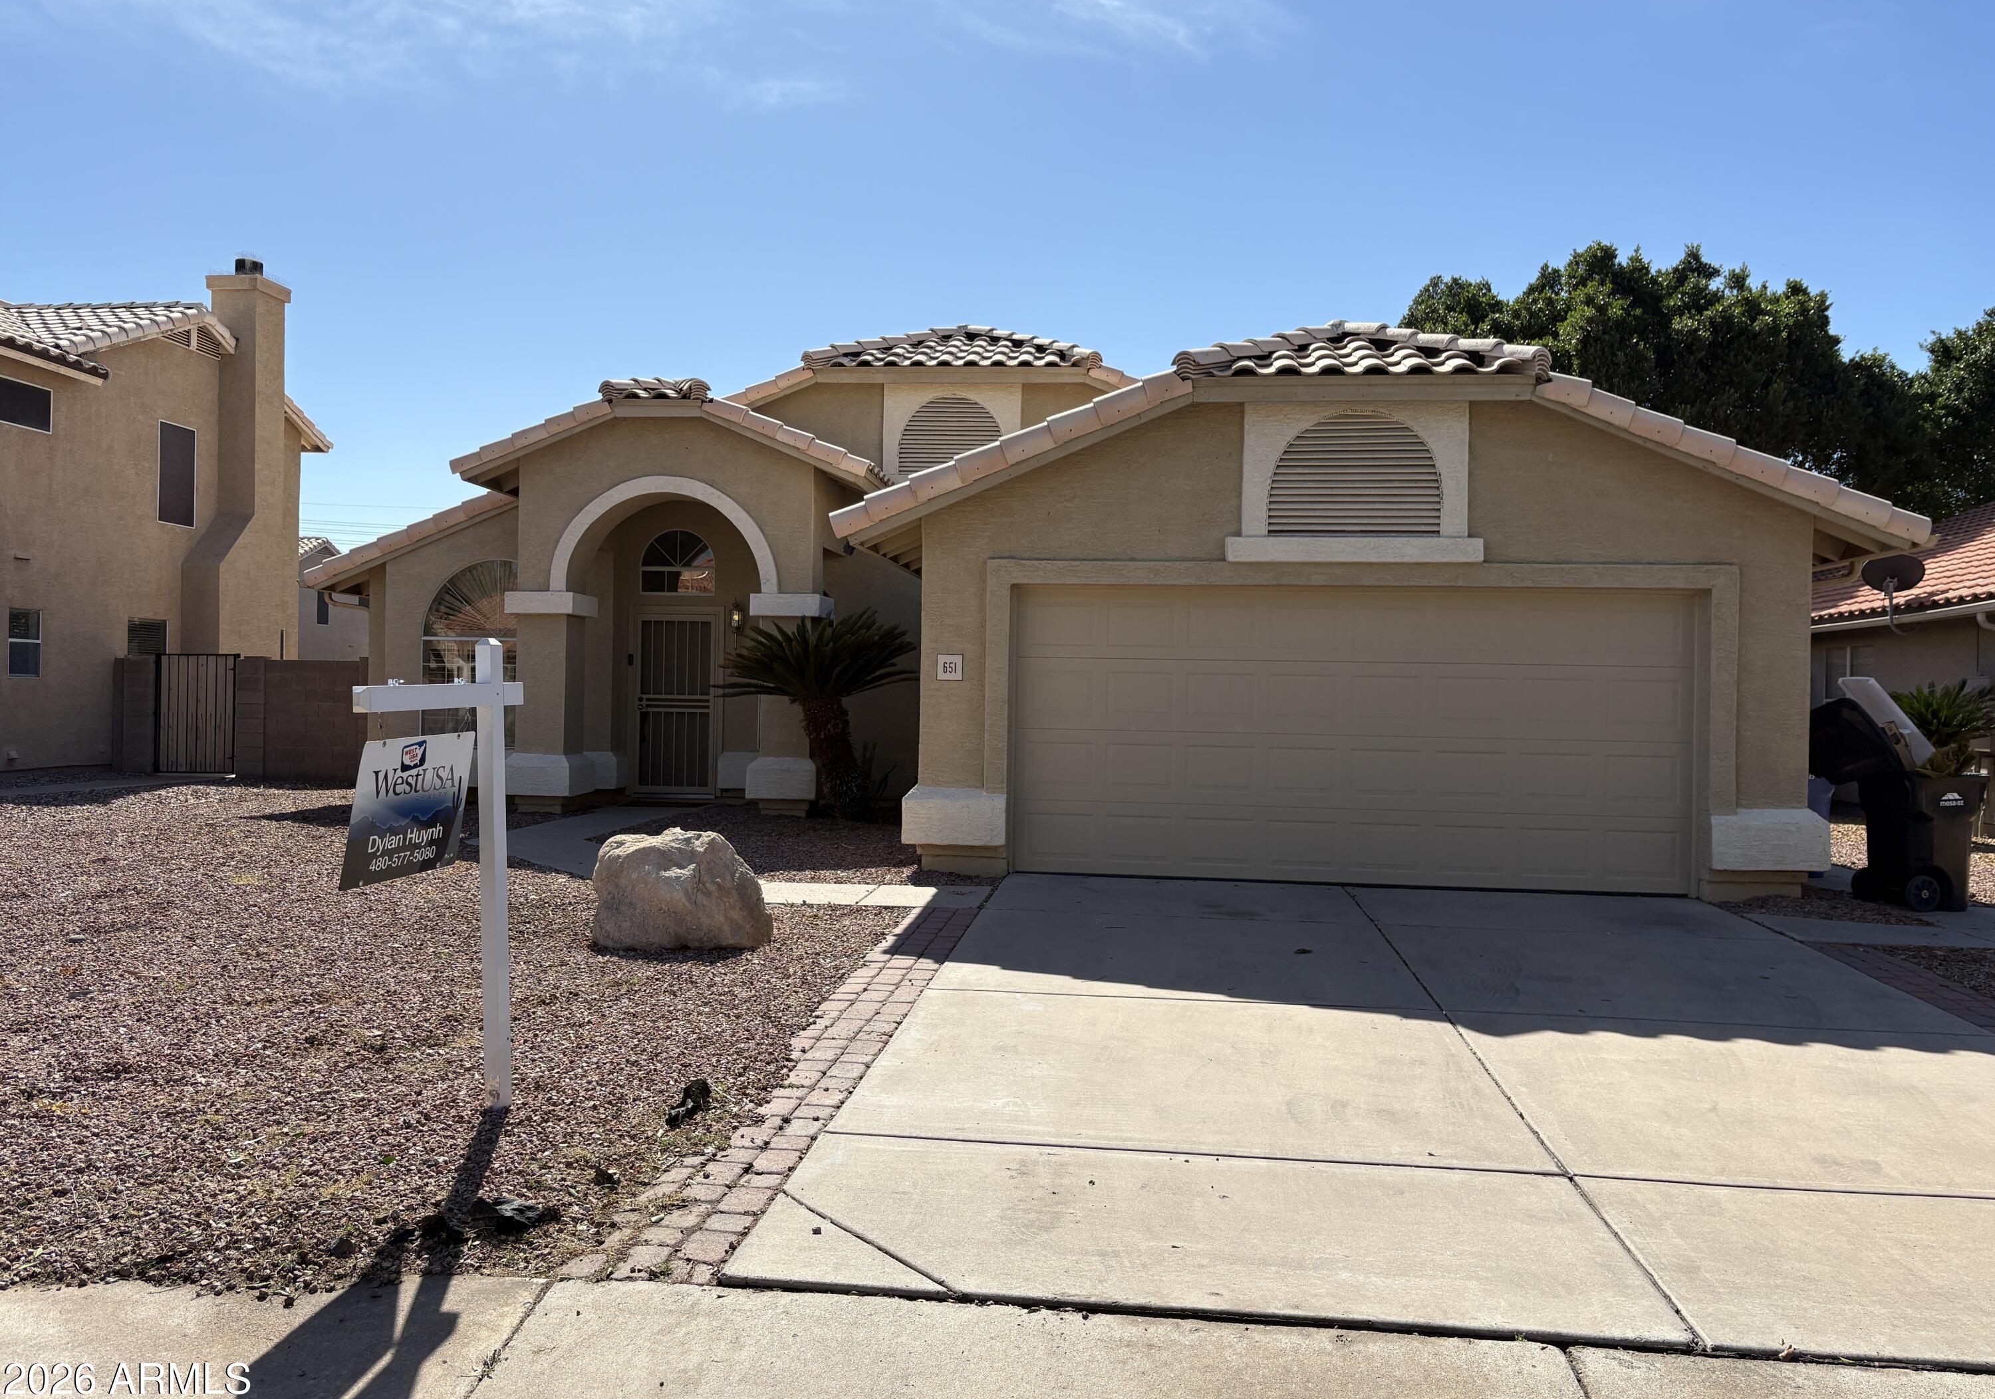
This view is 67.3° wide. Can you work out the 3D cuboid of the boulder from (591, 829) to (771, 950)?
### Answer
[{"bbox_3d":[-1.800,1.035,8.550,1.020,0.630,0.760,1,0,0],"label":"boulder"}]

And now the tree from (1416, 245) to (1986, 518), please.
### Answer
[{"bbox_3d":[11.700,-3.200,25.500,9.500,9.200,8.500,1,0,0],"label":"tree"}]

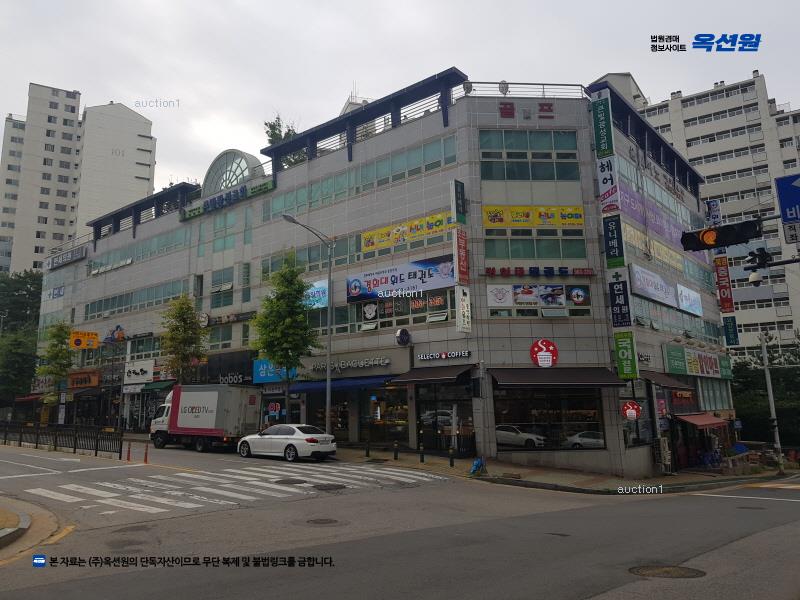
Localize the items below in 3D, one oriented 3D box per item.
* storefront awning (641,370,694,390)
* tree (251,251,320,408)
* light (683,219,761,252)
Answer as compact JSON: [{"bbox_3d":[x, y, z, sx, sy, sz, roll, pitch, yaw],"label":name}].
[{"bbox_3d":[13.903,4.227,31.525,1.347,0.965,6.923,-10,-14,37],"label":"storefront awning"},{"bbox_3d":[-5.696,2.426,30.154,3.262,9.835,3.262,-1,-11,0],"label":"tree"},{"bbox_3d":[6.467,-1.296,12.110,1.420,0.380,0.350,-10,-13,38],"label":"light"}]

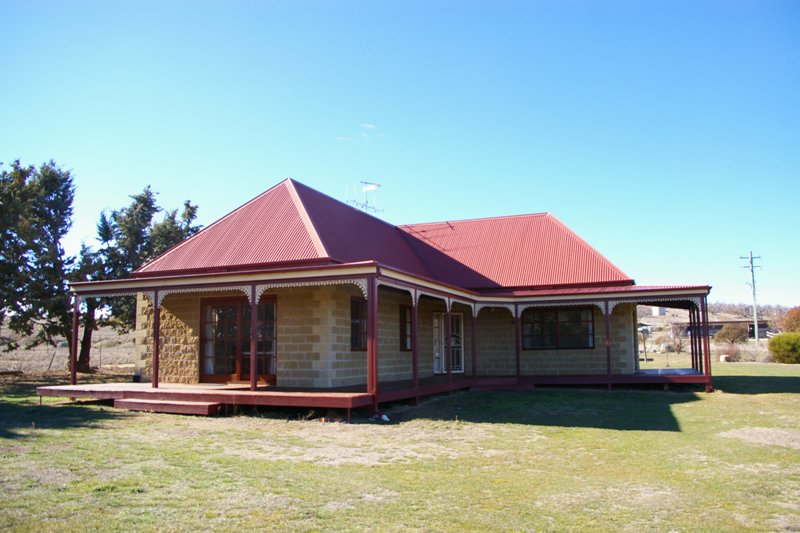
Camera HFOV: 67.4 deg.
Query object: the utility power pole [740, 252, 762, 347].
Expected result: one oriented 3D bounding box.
[{"bbox_3d":[39.335,3.444,66.763,2.200,10.500,0.350,-2,-9,12],"label":"utility power pole"}]

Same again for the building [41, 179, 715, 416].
[{"bbox_3d":[1.363,0.651,18.944,15.700,6.600,16.300,-4,-9,23],"label":"building"}]

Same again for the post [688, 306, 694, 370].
[{"bbox_3d":[10.838,2.684,22.300,0.100,2.350,0.100,-4,-9,23],"label":"post"}]

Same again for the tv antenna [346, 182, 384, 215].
[{"bbox_3d":[-1.321,-2.583,23.300,0.800,1.350,2.000,-8,-11,40],"label":"tv antenna"}]

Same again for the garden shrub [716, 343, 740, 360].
[{"bbox_3d":[19.110,4.978,35.000,1.550,1.050,1.400,-1,-8,0],"label":"garden shrub"}]

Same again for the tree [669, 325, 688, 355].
[{"bbox_3d":[20.234,5.294,43.500,1.700,2.150,1.700,-1,-8,0],"label":"tree"}]

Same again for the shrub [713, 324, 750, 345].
[{"bbox_3d":[32.056,6.604,58.000,3.200,1.950,3.000,-1,-8,0],"label":"shrub"}]

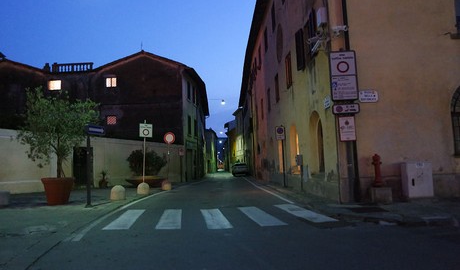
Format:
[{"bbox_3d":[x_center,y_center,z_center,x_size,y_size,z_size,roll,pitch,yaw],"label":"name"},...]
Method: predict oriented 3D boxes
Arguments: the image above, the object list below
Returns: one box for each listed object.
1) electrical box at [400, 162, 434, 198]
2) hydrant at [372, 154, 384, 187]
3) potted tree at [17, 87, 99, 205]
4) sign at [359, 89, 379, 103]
[{"bbox_3d":[4.863,1.174,7.982,0.660,0.900,0.300,-1,-6,-5],"label":"electrical box"},{"bbox_3d":[3.719,0.894,7.711,0.260,0.810,0.260,-1,-6,-5],"label":"hydrant"},{"bbox_3d":[-5.854,0.312,10.394,2.658,3.954,2.450,-2,-6,0],"label":"potted tree"},{"bbox_3d":[3.776,-1.042,8.287,0.540,0.360,0.030,-1,-6,-5],"label":"sign"}]

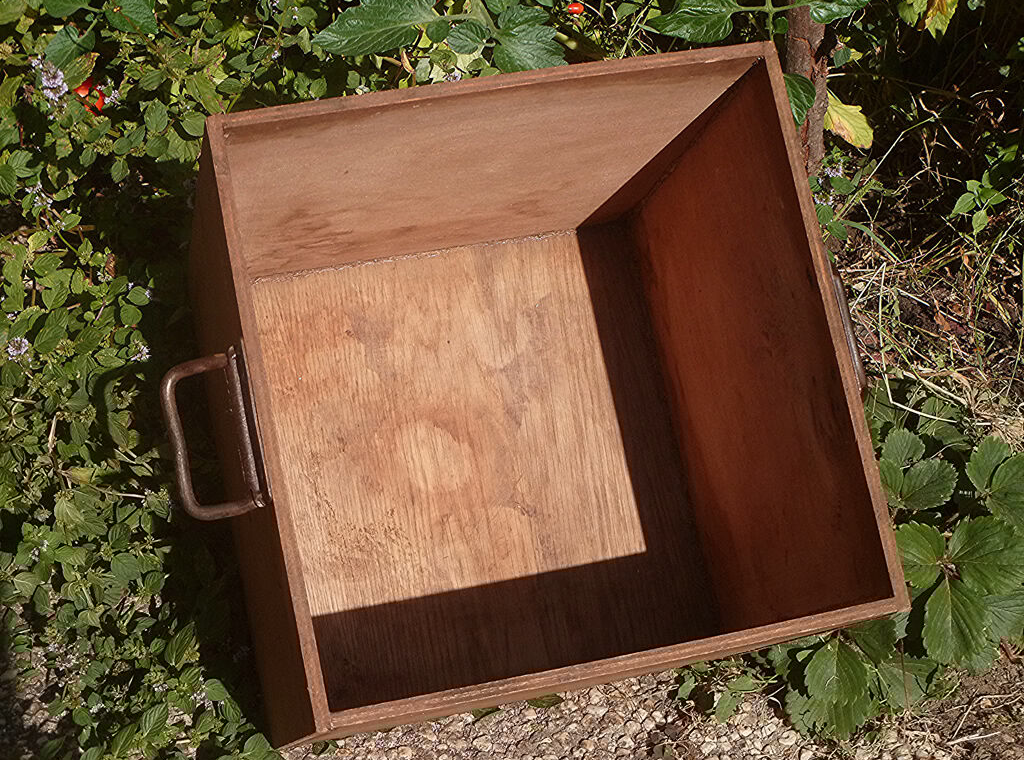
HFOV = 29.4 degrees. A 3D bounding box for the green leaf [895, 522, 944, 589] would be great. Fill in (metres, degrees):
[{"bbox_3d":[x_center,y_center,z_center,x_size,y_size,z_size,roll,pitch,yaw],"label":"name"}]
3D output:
[{"bbox_3d":[0.340,0.147,1.635,0.045,0.018,0.053,17,70,2],"label":"green leaf"}]

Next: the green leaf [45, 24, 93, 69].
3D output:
[{"bbox_3d":[-0.336,-0.252,1.480,0.035,0.009,0.039,41,81,-4],"label":"green leaf"}]

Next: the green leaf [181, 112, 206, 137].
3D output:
[{"bbox_3d":[-0.248,-0.199,1.526,0.022,0.005,0.019,45,81,-1],"label":"green leaf"}]

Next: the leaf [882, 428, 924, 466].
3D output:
[{"bbox_3d":[0.341,0.059,1.700,0.037,0.011,0.034,6,75,-7],"label":"leaf"}]

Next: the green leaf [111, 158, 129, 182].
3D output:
[{"bbox_3d":[-0.321,-0.172,1.598,0.015,0.004,0.022,12,83,-7],"label":"green leaf"}]

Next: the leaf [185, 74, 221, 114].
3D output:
[{"bbox_3d":[-0.253,-0.234,1.605,0.021,0.013,0.045,-40,77,-16],"label":"leaf"}]

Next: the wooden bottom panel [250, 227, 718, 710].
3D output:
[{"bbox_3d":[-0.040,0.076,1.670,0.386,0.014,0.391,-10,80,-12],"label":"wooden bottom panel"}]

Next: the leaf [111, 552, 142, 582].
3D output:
[{"bbox_3d":[-0.314,0.153,1.590,0.029,0.006,0.024,40,77,0],"label":"leaf"}]

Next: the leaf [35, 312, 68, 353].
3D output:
[{"bbox_3d":[-0.375,-0.038,1.590,0.034,0.012,0.025,-40,77,-16],"label":"leaf"}]

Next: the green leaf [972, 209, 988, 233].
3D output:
[{"bbox_3d":[0.425,-0.145,1.770,0.015,0.009,0.025,21,70,3],"label":"green leaf"}]

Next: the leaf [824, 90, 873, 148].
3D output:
[{"bbox_3d":[0.292,-0.226,1.697,0.035,0.010,0.064,-38,86,-3],"label":"leaf"}]

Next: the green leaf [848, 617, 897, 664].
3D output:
[{"bbox_3d":[0.305,0.221,1.666,0.050,0.014,0.044,29,74,-1],"label":"green leaf"}]

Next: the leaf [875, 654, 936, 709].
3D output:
[{"bbox_3d":[0.340,0.260,1.684,0.050,0.014,0.043,35,74,1],"label":"leaf"}]

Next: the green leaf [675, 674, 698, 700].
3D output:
[{"bbox_3d":[0.150,0.264,1.675,0.012,0.008,0.025,31,71,7],"label":"green leaf"}]

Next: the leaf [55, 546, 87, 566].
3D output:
[{"bbox_3d":[-0.352,0.141,1.560,0.027,0.012,0.017,6,70,-2],"label":"leaf"}]

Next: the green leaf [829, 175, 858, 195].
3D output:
[{"bbox_3d":[0.294,-0.173,1.730,0.026,0.006,0.016,23,74,-3],"label":"green leaf"}]

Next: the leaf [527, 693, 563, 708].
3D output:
[{"bbox_3d":[0.027,0.268,1.642,0.033,0.006,0.017,-10,80,-5],"label":"leaf"}]

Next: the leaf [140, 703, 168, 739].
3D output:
[{"bbox_3d":[-0.286,0.272,1.560,0.018,0.012,0.033,31,71,7],"label":"leaf"}]

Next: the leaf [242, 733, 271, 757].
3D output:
[{"bbox_3d":[-0.206,0.295,1.579,0.026,0.005,0.020,-43,86,-13],"label":"leaf"}]

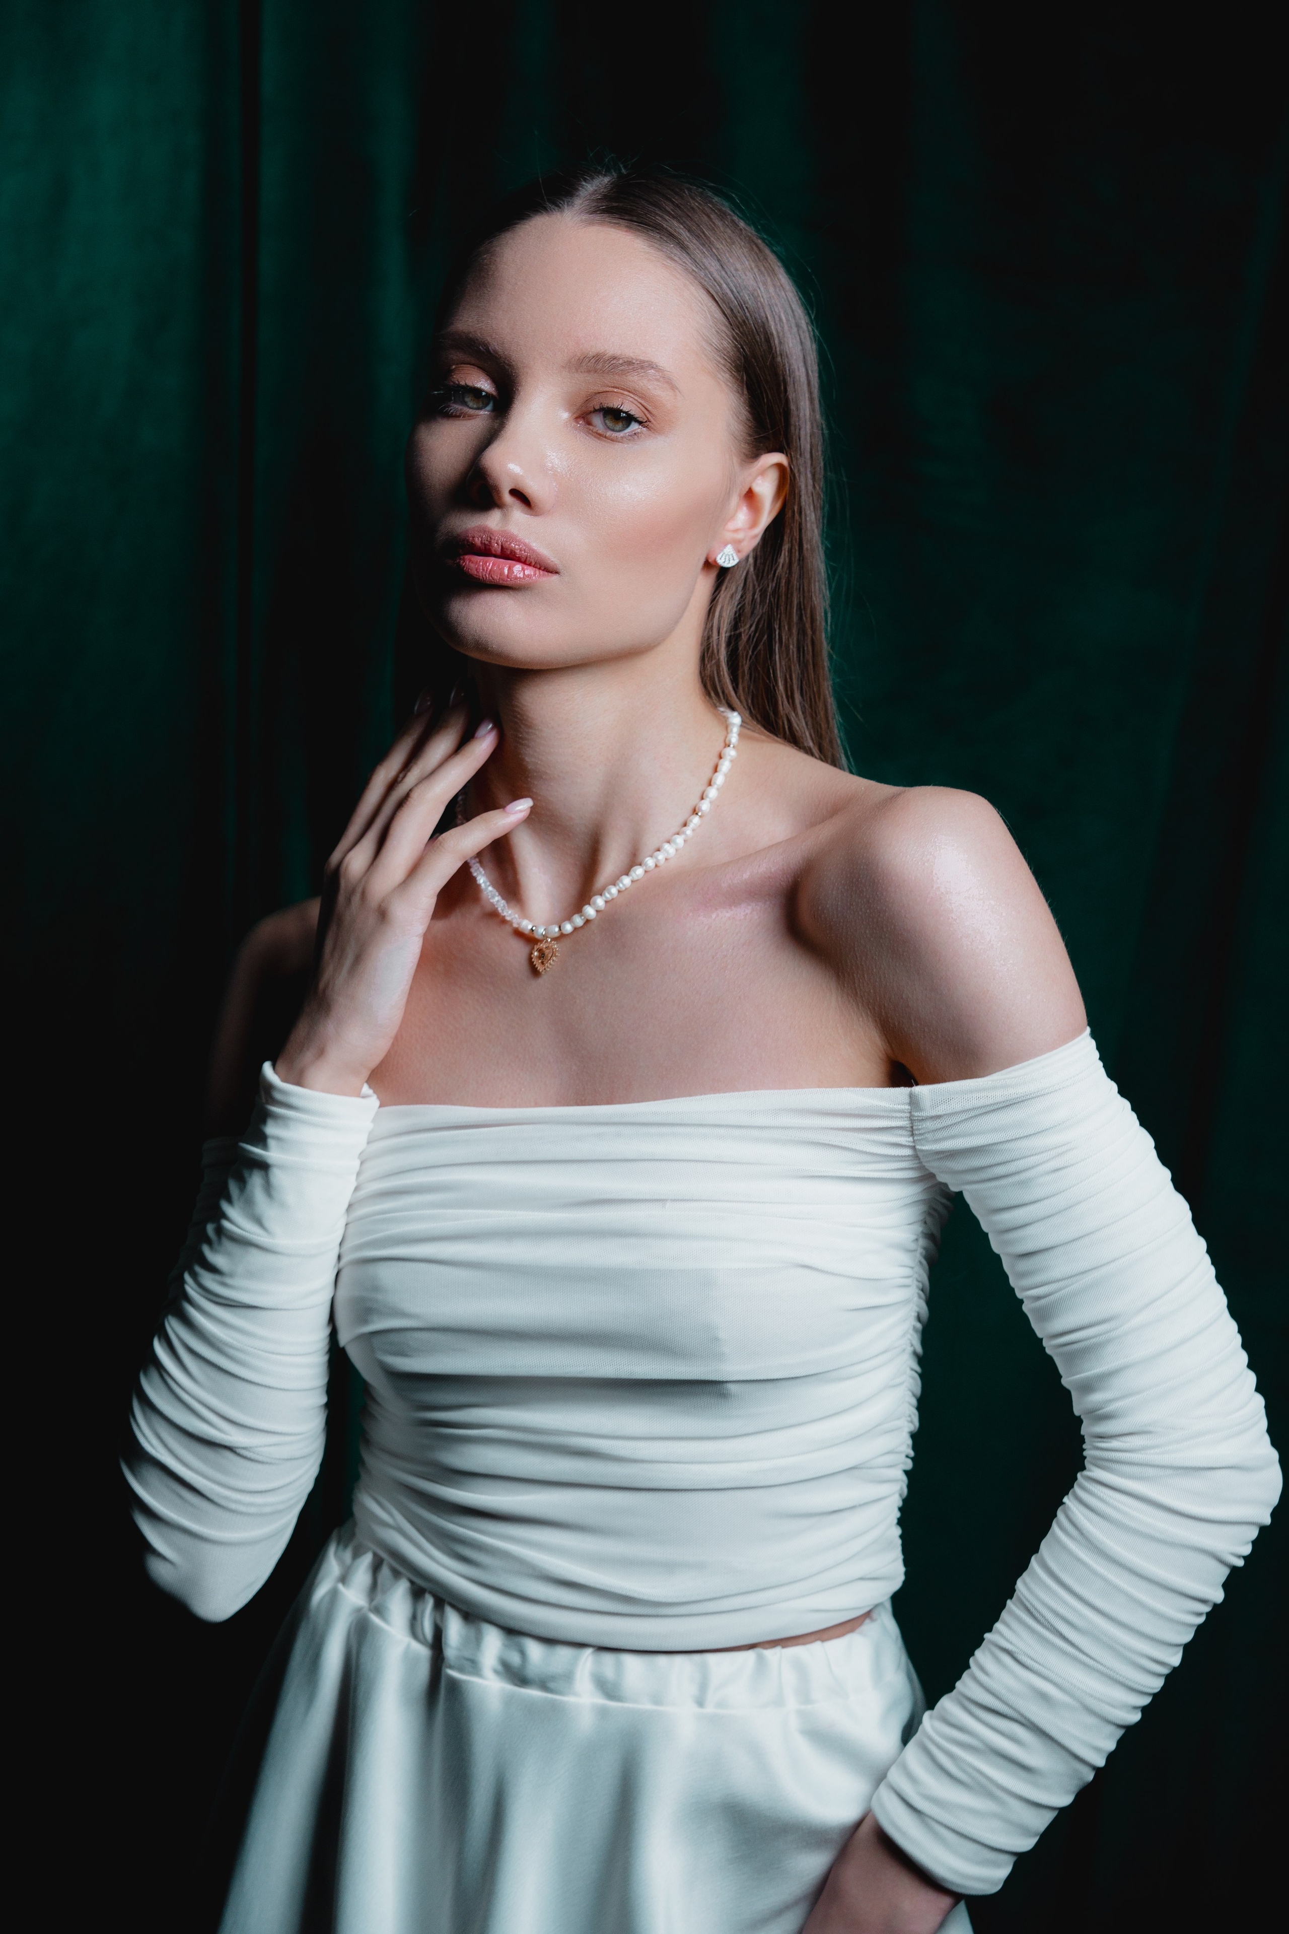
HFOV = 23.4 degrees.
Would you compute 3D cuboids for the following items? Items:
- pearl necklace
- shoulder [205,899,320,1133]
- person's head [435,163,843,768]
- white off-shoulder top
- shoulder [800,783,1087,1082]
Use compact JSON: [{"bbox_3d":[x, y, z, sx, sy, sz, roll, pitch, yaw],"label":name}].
[{"bbox_3d":[-0.019,-0.055,1.360,0.125,0.120,0.120,1,2,27],"label":"pearl necklace"},{"bbox_3d":[-0.171,0.022,1.430,0.095,0.115,0.110,1,2,28],"label":"shoulder"},{"bbox_3d":[-0.006,-0.222,1.385,0.175,0.250,0.215,8,1,25],"label":"person's head"},{"bbox_3d":[0.019,0.206,1.370,0.490,0.370,0.270,1,2,24],"label":"white off-shoulder top"},{"bbox_3d":[0.126,-0.014,1.300,0.120,0.125,0.120,1,2,26],"label":"shoulder"}]

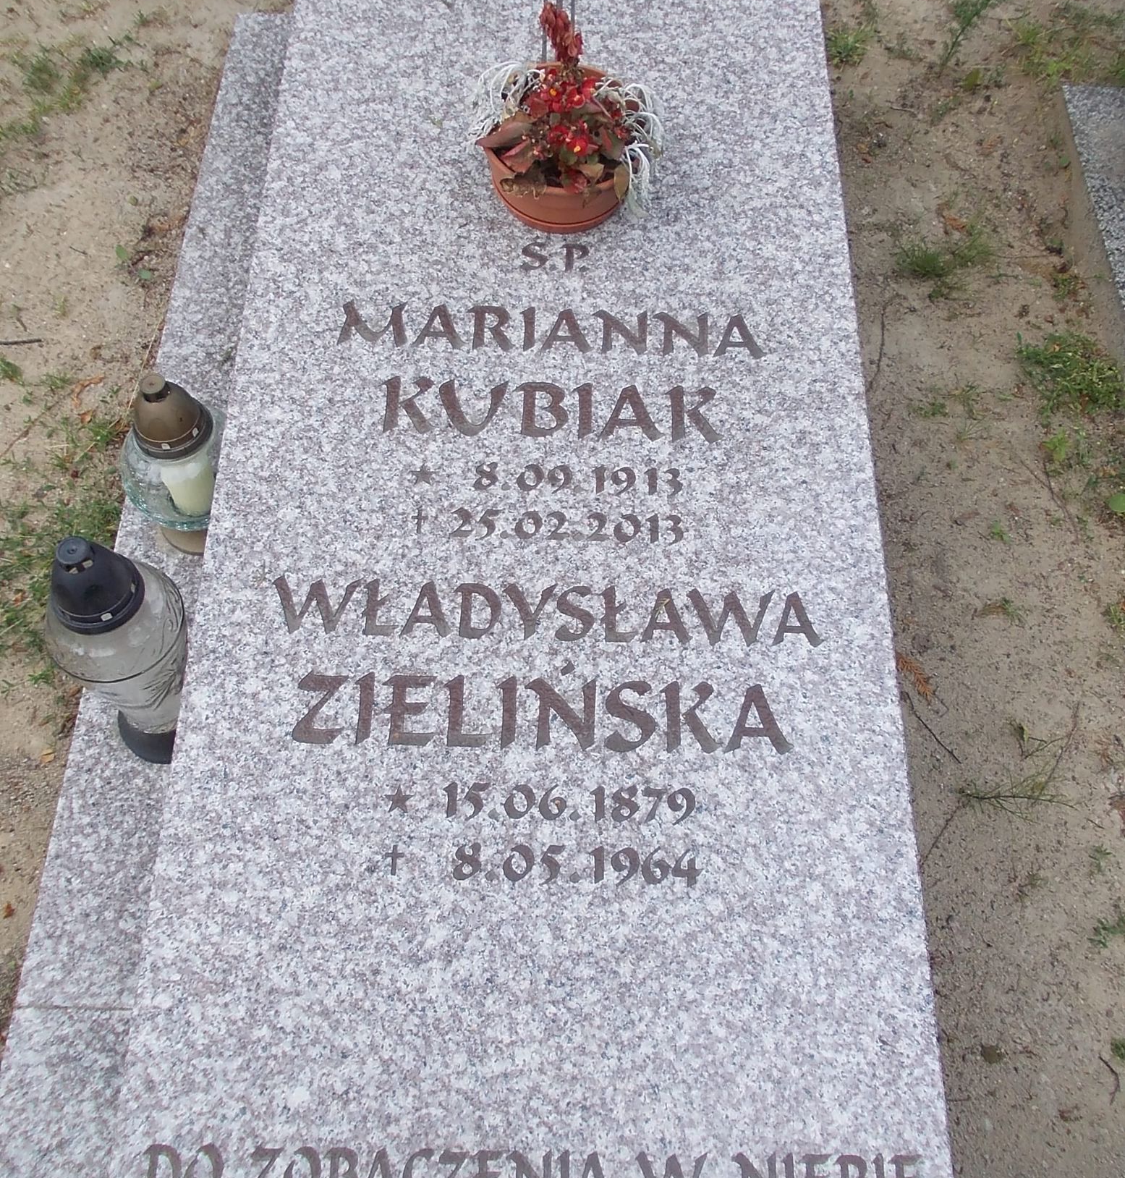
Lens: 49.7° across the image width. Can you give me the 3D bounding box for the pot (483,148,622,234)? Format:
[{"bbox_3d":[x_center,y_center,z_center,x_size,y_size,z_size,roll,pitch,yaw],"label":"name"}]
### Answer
[{"bbox_3d":[0.000,-0.481,1.349,0.185,0.092,0.185,0,64,0],"label":"pot"}]

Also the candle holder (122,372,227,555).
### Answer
[{"bbox_3d":[-0.416,-0.148,1.337,0.142,0.238,0.142,1,60,0],"label":"candle holder"}]

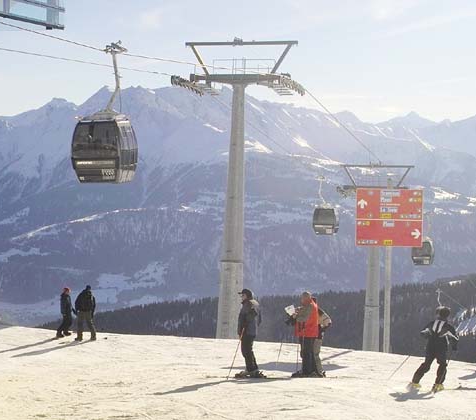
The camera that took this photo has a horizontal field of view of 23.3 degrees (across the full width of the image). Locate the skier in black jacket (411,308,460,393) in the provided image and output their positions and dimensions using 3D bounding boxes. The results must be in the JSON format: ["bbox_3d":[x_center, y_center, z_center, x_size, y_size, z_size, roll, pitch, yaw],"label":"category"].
[{"bbox_3d":[3.896,2.756,22.900,0.900,1.700,0.580,1,3,15],"label":"skier in black jacket"}]

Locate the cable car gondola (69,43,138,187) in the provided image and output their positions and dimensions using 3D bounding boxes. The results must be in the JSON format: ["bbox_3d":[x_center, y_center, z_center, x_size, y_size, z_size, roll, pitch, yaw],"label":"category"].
[{"bbox_3d":[-4.716,-3.444,40.800,1.900,5.000,1.850,2,3,18],"label":"cable car gondola"}]

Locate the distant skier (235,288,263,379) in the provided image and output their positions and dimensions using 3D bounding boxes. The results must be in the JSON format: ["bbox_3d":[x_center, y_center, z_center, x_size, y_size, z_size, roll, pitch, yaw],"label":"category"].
[{"bbox_3d":[0.230,2.476,23.100,0.560,1.790,0.540,1,3,0],"label":"distant skier"}]

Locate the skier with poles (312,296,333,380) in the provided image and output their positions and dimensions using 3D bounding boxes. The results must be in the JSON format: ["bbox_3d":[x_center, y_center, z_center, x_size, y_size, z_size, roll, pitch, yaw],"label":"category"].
[{"bbox_3d":[1.673,2.635,24.000,0.520,1.680,0.560,1,3,15],"label":"skier with poles"}]

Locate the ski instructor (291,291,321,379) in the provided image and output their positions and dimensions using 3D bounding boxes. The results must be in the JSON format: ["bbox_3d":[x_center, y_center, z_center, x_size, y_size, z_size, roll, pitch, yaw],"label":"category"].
[{"bbox_3d":[1.358,2.529,23.400,0.620,1.760,0.560,1,3,10],"label":"ski instructor"}]

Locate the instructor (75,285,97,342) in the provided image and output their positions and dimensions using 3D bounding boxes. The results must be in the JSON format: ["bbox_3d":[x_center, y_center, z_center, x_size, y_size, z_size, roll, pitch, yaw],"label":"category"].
[{"bbox_3d":[-4.841,3.313,36.900,0.660,1.790,0.480,1,3,5],"label":"instructor"}]

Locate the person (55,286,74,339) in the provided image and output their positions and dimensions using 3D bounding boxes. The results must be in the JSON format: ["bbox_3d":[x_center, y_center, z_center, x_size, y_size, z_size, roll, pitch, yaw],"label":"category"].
[{"bbox_3d":[-5.812,3.460,38.800,0.580,1.700,0.520,-1,3,-25],"label":"person"}]

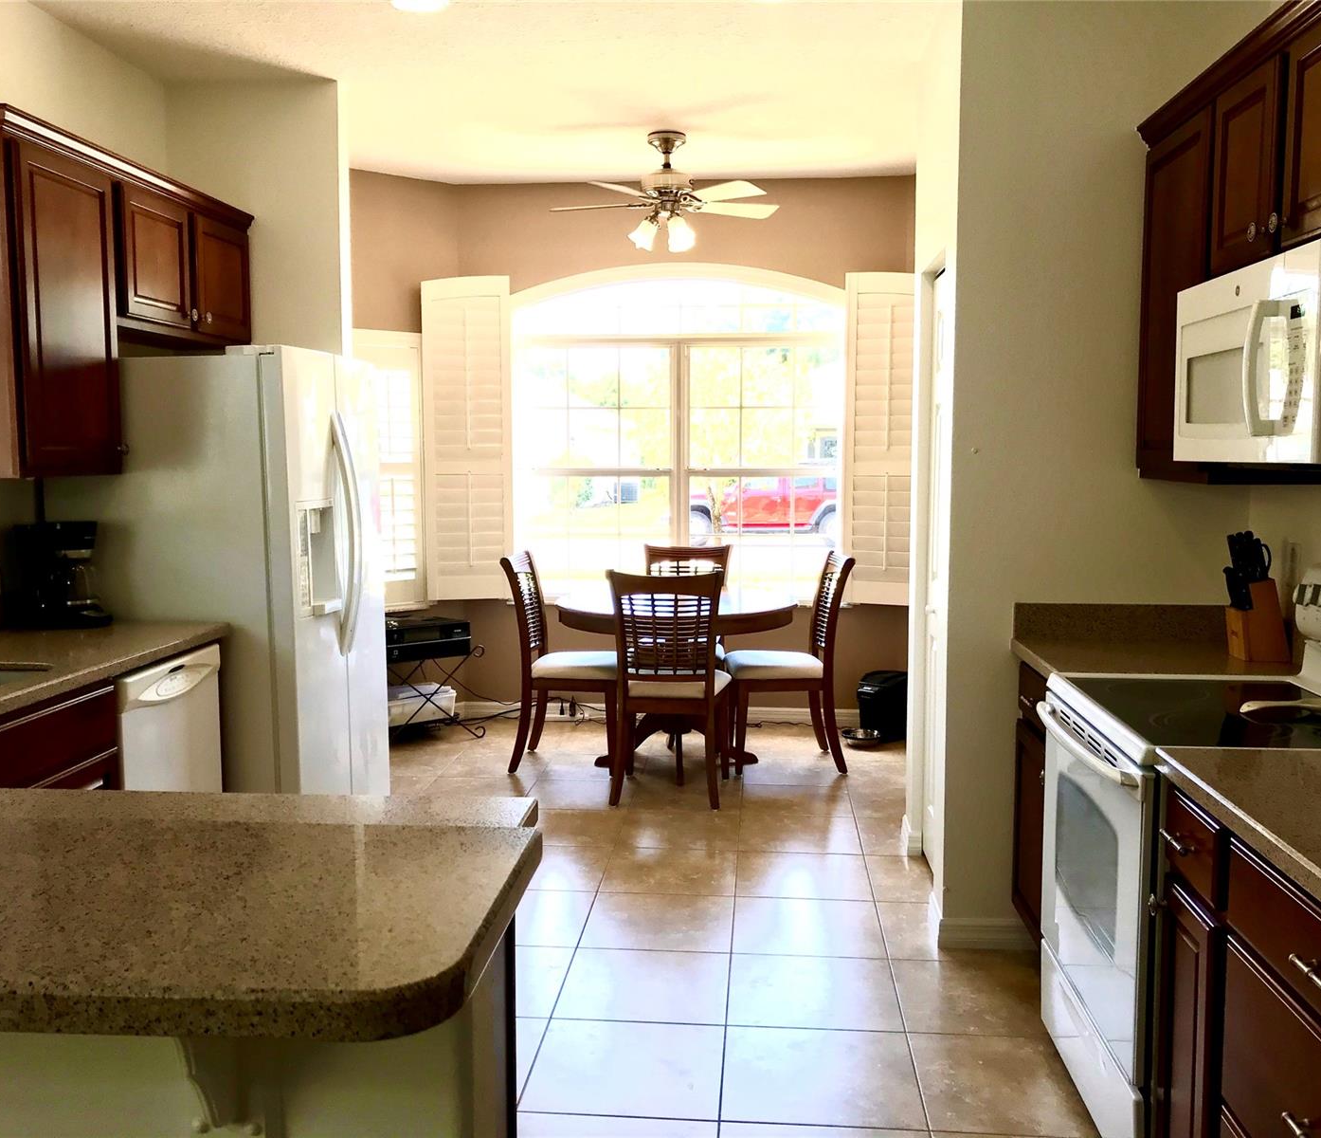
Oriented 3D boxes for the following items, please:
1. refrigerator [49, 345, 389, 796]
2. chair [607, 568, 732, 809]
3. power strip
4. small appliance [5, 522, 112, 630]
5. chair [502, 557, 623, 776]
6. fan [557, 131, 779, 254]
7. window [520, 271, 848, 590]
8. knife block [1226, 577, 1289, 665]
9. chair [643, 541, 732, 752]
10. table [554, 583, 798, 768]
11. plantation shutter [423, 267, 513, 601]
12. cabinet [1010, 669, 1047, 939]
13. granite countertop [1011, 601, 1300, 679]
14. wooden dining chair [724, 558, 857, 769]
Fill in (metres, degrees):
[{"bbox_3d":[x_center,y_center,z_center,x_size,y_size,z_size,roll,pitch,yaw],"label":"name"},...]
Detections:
[{"bbox_3d":[-1.495,0.159,4.397,0.860,1.785,0.915,0,6,5],"label":"refrigerator"},{"bbox_3d":[0.047,0.470,5.235,0.490,0.985,0.560,1,6,7],"label":"chair"},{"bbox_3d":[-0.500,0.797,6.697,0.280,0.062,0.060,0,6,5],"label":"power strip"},{"bbox_3d":[-1.886,0.020,3.879,0.295,0.336,0.190,0,6,5],"label":"small appliance"},{"bbox_3d":[-0.413,0.422,5.715,0.560,0.985,0.490,1,6,7],"label":"chair"},{"bbox_3d":[0.033,-1.677,5.462,1.060,0.510,1.060,0,6,5],"label":"fan"},{"bbox_3d":[0.086,-0.714,6.518,1.780,1.760,0.120,1,6,5],"label":"window"},{"bbox_3d":[1.563,0.128,3.197,0.122,0.211,0.100,1,6,7],"label":"knife block"},{"bbox_3d":[0.123,0.384,6.219,0.470,0.975,0.570,0,6,5],"label":"chair"},{"bbox_3d":[0.076,0.535,5.713,1.117,0.762,1.117,1,6,5],"label":"table"},{"bbox_3d":[-1.033,-0.686,6.539,0.470,1.720,0.060,-1,6,-5],"label":"plantation shutter"},{"bbox_3d":[1.319,0.710,3.317,0.620,0.880,0.470,0,6,5],"label":"cabinet"},{"bbox_3d":[1.312,0.191,3.242,0.655,0.138,0.565,1,6,5],"label":"granite countertop"},{"bbox_3d":[0.582,0.422,5.734,0.560,0.985,0.490,0,6,-2],"label":"wooden dining chair"}]

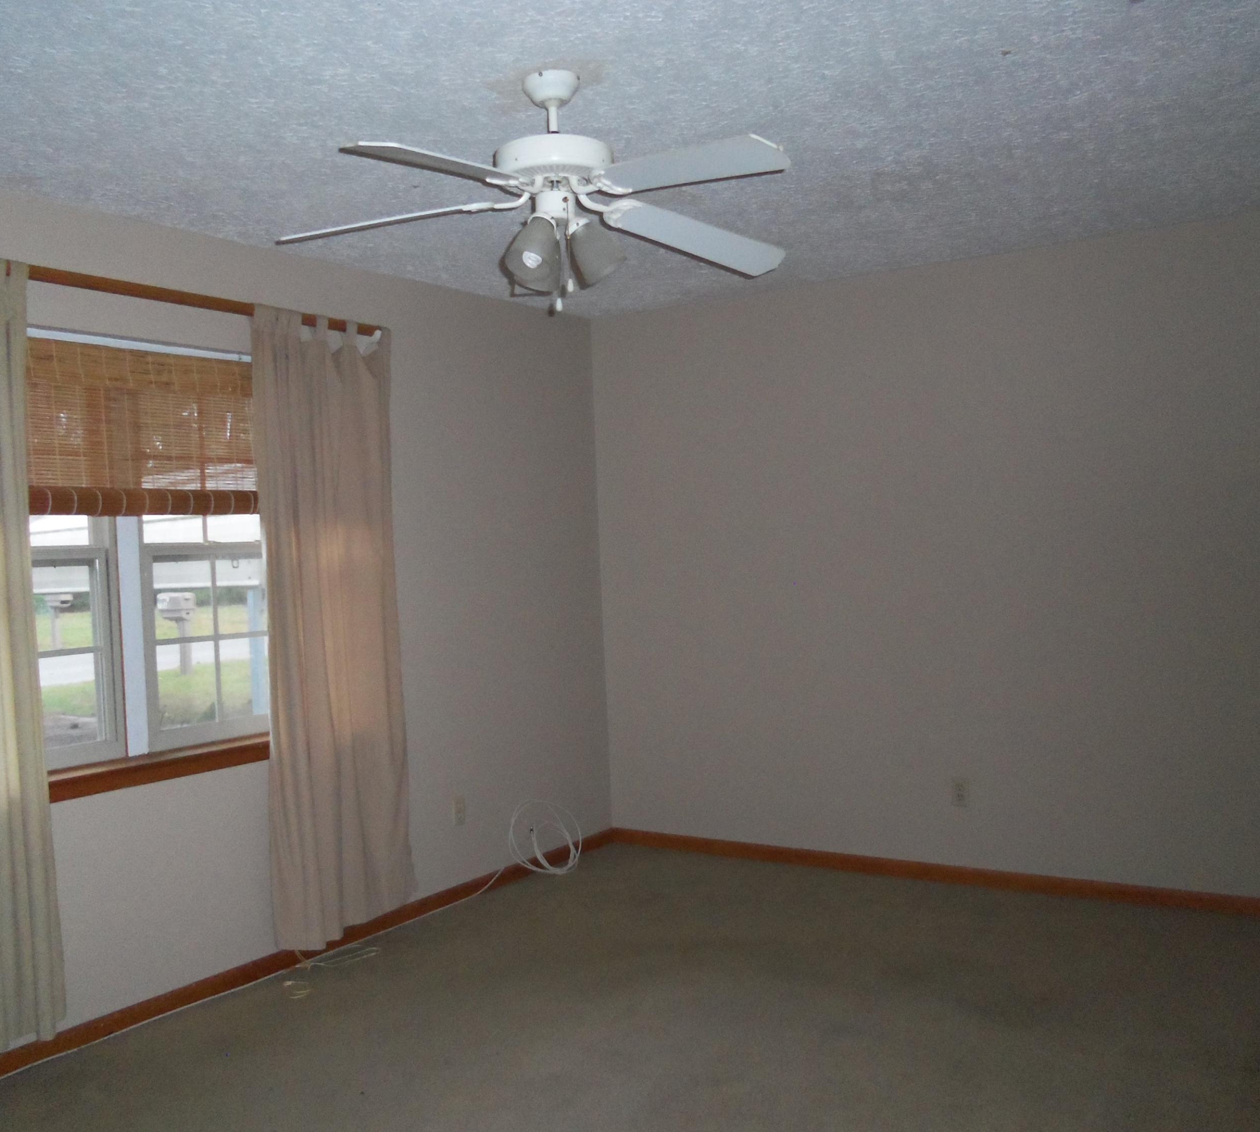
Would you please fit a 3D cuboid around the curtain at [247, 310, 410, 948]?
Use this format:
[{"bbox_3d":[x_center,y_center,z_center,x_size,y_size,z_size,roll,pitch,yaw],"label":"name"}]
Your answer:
[{"bbox_3d":[-1.000,0.201,4.276,0.130,2.130,0.680,-2,1,34],"label":"curtain"}]

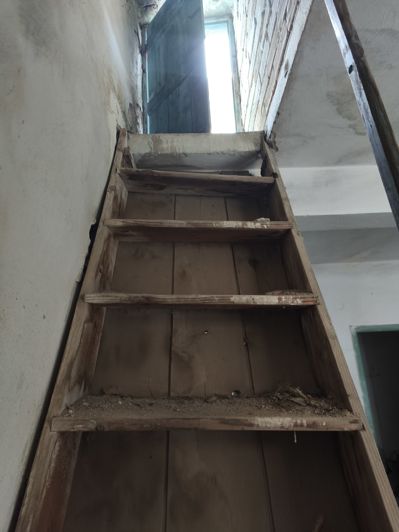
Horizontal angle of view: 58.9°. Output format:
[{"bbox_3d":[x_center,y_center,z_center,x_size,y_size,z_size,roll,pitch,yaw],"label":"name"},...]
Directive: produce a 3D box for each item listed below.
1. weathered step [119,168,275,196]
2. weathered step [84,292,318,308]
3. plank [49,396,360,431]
[{"bbox_3d":[-0.011,-0.344,1.515,0.630,0.027,0.165,3,-12,-1],"label":"weathered step"},{"bbox_3d":[0.004,0.112,1.036,0.630,0.026,0.165,1,-13,-1],"label":"weathered step"},{"bbox_3d":[0.015,0.336,0.798,0.630,0.029,0.165,1,-10,-1],"label":"plank"}]

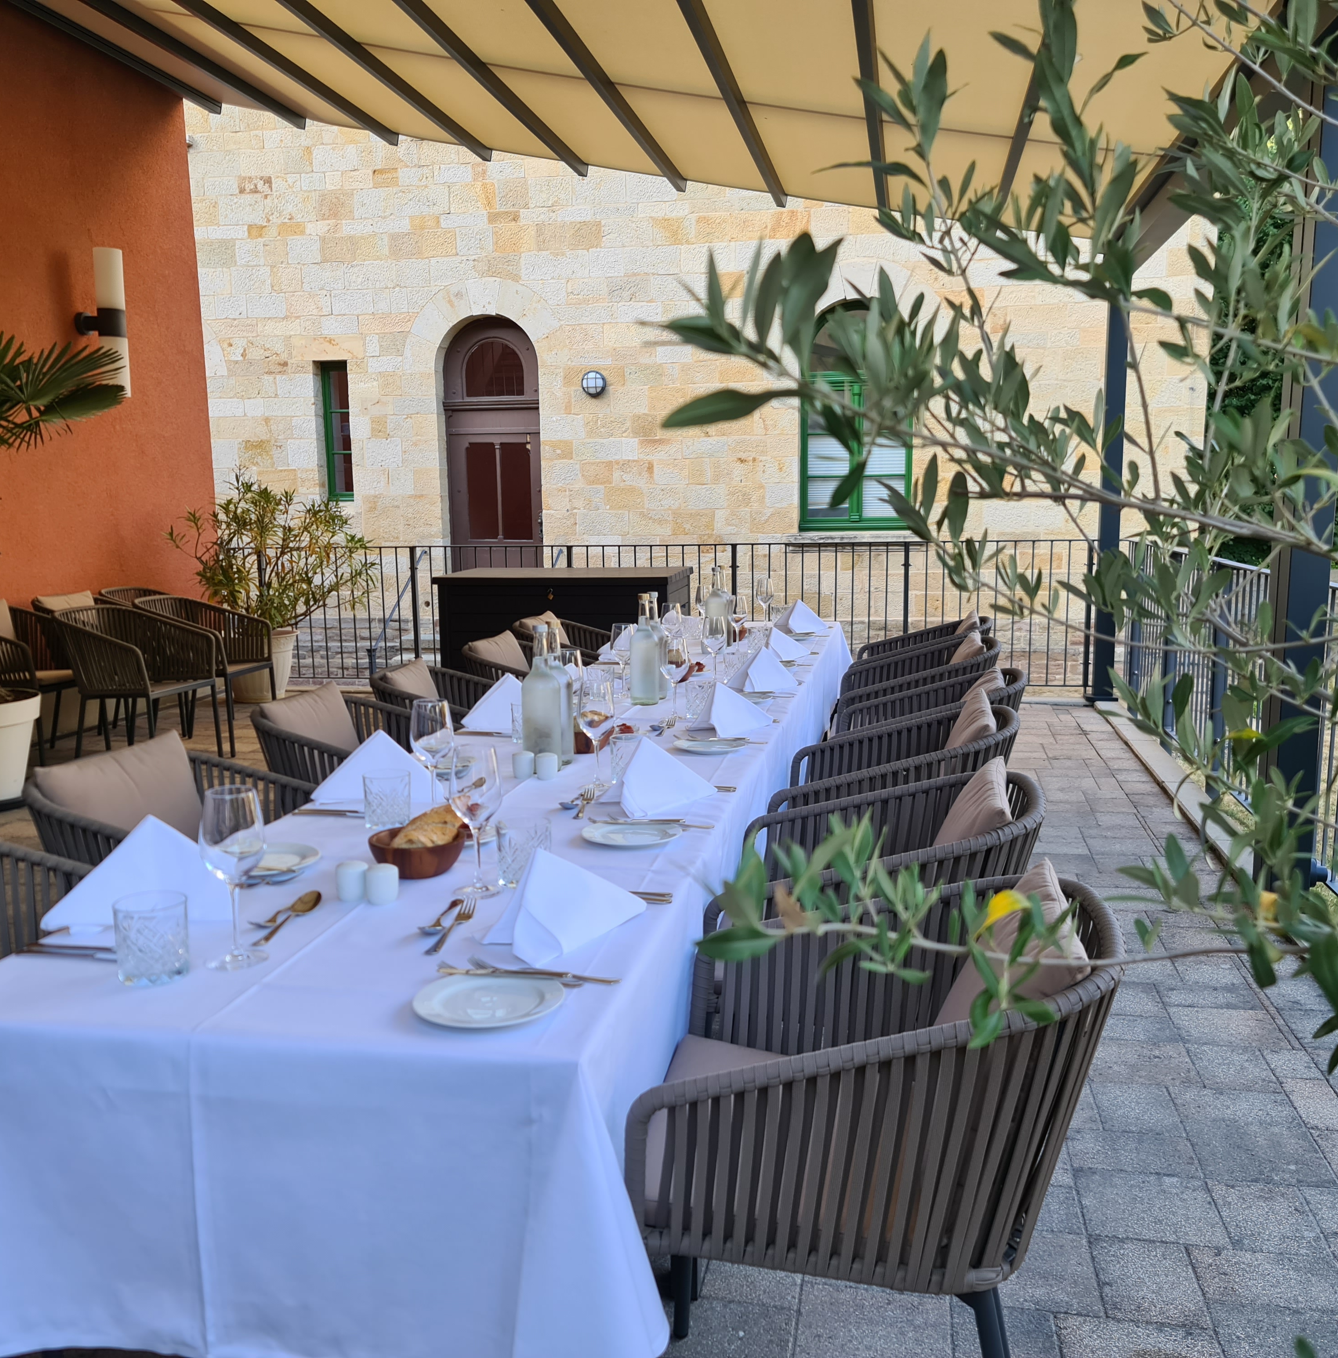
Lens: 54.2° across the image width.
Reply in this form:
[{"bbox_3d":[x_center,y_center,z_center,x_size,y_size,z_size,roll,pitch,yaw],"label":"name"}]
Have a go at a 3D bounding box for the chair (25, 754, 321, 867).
[{"bbox_3d":[-0.964,0.558,2.693,0.625,0.800,0.600,1,8,10],"label":"chair"}]

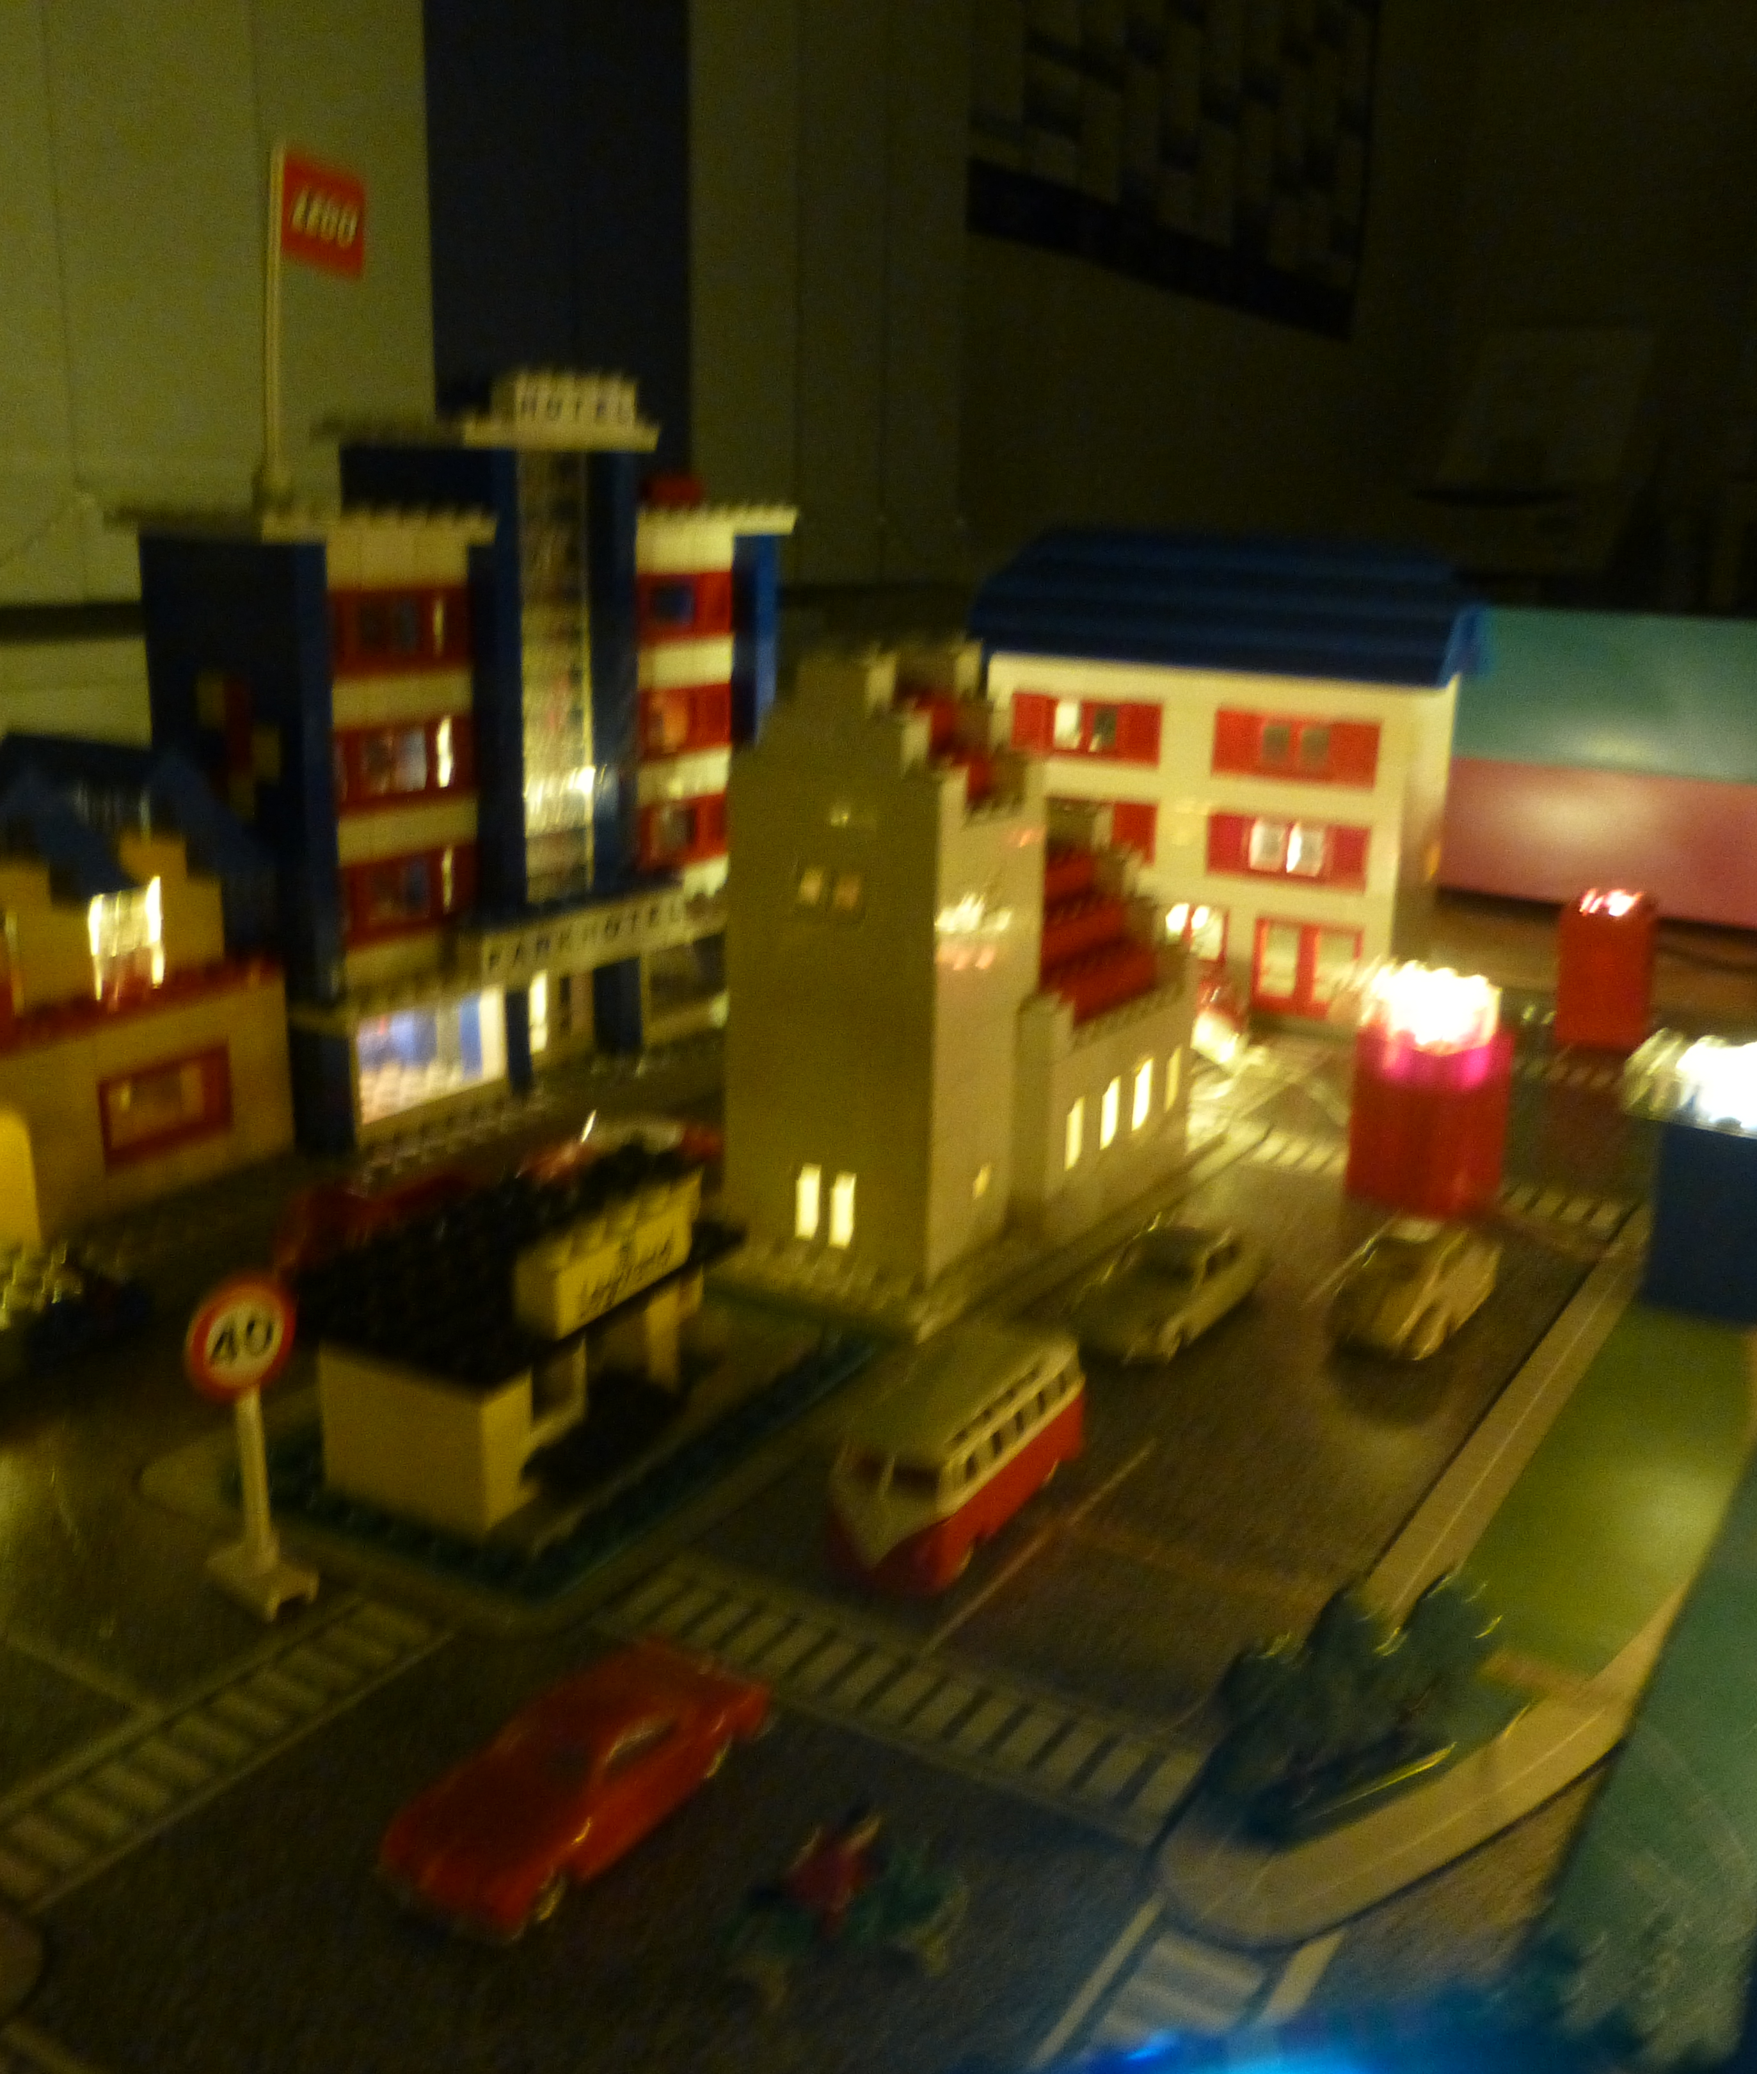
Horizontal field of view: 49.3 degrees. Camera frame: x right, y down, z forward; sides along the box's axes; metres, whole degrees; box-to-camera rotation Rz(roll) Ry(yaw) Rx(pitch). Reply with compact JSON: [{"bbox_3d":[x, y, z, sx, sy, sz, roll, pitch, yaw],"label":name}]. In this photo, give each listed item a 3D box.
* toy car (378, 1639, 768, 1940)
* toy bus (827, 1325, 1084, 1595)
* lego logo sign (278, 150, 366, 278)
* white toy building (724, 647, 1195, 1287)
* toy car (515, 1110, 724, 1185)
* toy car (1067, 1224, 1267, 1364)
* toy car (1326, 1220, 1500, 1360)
[{"bbox_3d":[-0.034,0.084,0.227,0.018,0.015,0.048,11,18,31],"label":"toy car"},{"bbox_3d":[0.012,0.063,0.295,0.019,0.022,0.049,11,18,29],"label":"toy bus"},{"bbox_3d":[-0.116,-0.171,0.400,0.002,0.019,0.031,9,13,14],"label":"lego logo sign"},{"bbox_3d":[0.018,-0.023,0.415,0.064,0.118,0.106,11,18,29],"label":"white toy building"},{"bbox_3d":[-0.058,0.026,0.431,0.019,0.017,0.050,11,18,29],"label":"toy car"},{"bbox_3d":[0.059,0.046,0.374,0.019,0.016,0.051,11,18,29],"label":"toy car"},{"bbox_3d":[0.106,0.047,0.375,0.018,0.017,0.046,11,18,29],"label":"toy car"}]

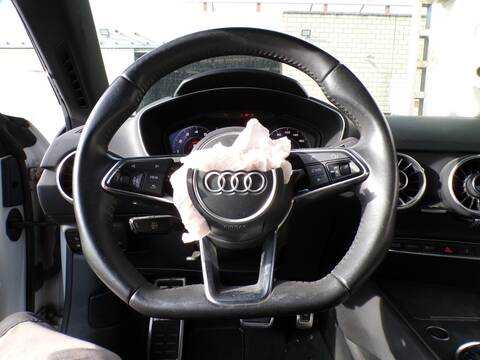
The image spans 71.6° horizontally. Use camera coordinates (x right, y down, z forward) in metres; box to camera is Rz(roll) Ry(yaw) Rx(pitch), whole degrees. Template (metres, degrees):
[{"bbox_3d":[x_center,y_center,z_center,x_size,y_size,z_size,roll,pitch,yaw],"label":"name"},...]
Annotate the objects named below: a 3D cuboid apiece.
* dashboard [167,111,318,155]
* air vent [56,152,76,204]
[{"bbox_3d":[0.003,-0.080,0.680,0.300,0.120,0.040,0,-8,0],"label":"dashboard"},{"bbox_3d":[-0.261,-0.003,0.572,0.095,0.095,0.040,0,3,0],"label":"air vent"}]

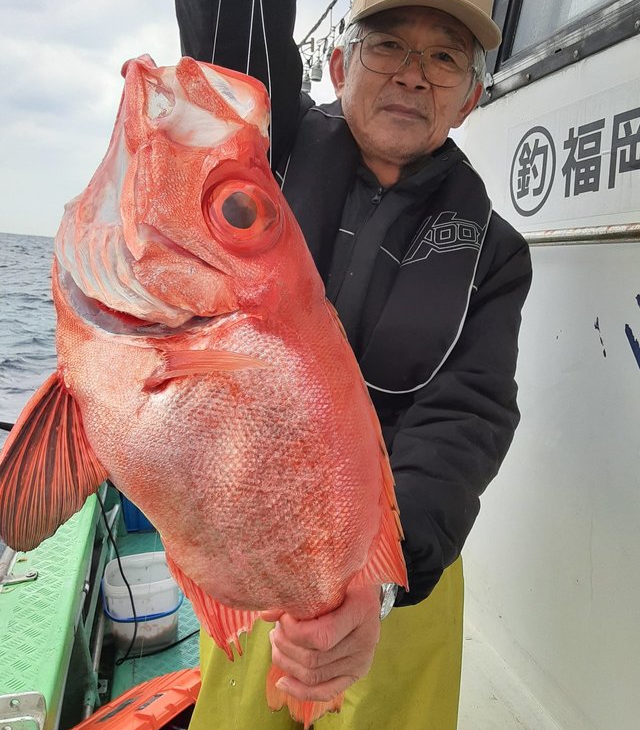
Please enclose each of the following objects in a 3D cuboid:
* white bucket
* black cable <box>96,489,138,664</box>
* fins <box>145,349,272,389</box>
[{"bbox_3d":[-0.586,0.778,2.165,0.228,0.240,0.218,0,10,-28],"label":"white bucket"},{"bbox_3d":[-0.610,0.640,2.010,0.135,0.570,0.130,-3,10,-14],"label":"black cable"},{"bbox_3d":[-0.087,0.003,0.505,0.095,0.028,0.025,6,12,5],"label":"fins"}]

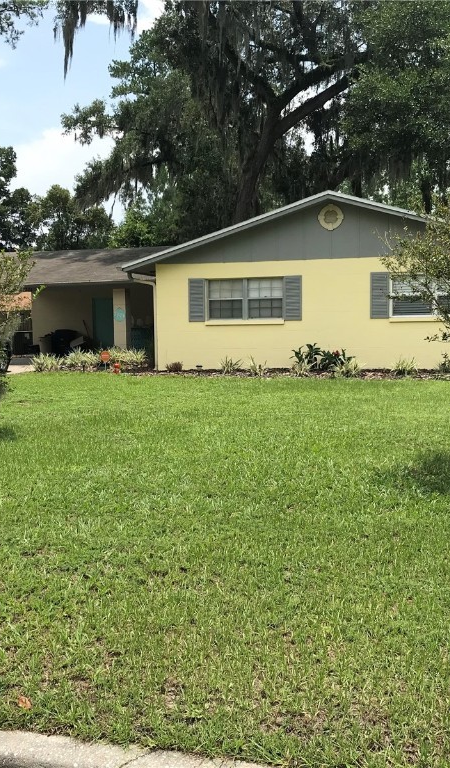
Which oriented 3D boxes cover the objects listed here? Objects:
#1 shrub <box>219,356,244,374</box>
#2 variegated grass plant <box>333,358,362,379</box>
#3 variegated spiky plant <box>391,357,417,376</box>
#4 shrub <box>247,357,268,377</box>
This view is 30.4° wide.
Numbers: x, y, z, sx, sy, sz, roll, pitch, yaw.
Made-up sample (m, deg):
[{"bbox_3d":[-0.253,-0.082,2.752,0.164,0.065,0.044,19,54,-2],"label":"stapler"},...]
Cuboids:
[{"bbox_3d":[0.145,-0.412,18.438,0.497,0.393,0.470,1,5,16],"label":"shrub"},{"bbox_3d":[2.601,-0.334,17.584,0.612,0.405,0.579,1,5,16],"label":"variegated grass plant"},{"bbox_3d":[3.776,-0.362,17.401,0.498,0.401,0.471,1,5,16],"label":"variegated spiky plant"},{"bbox_3d":[0.731,-0.396,18.219,0.419,0.432,0.397,1,5,16],"label":"shrub"}]

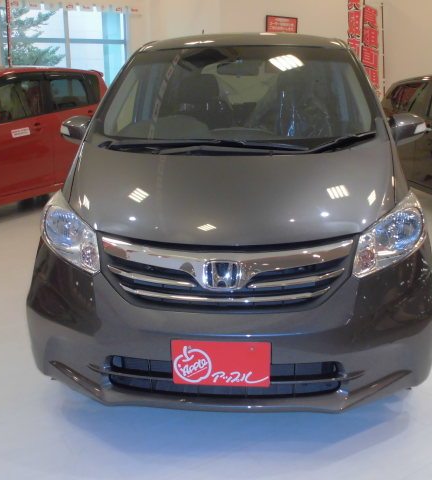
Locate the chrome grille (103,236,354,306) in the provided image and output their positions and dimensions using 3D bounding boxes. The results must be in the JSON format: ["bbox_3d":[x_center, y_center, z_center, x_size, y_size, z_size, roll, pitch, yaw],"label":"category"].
[{"bbox_3d":[0.025,0.112,1.791,0.865,0.210,0.140,1,15,5],"label":"chrome grille"}]

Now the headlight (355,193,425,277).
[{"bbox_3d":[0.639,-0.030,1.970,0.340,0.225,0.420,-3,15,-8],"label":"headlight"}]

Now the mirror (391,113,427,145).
[{"bbox_3d":[1.005,-0.589,2.848,0.215,0.160,0.140,1,15,5],"label":"mirror"}]

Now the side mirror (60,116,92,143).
[{"bbox_3d":[-0.764,-0.610,2.996,0.215,0.160,0.140,1,15,5],"label":"side mirror"}]

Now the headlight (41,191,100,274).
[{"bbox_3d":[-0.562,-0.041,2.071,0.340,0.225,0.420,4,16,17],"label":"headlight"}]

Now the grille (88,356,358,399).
[{"bbox_3d":[0.016,0.478,1.895,0.910,0.135,0.110,1,15,5],"label":"grille"}]

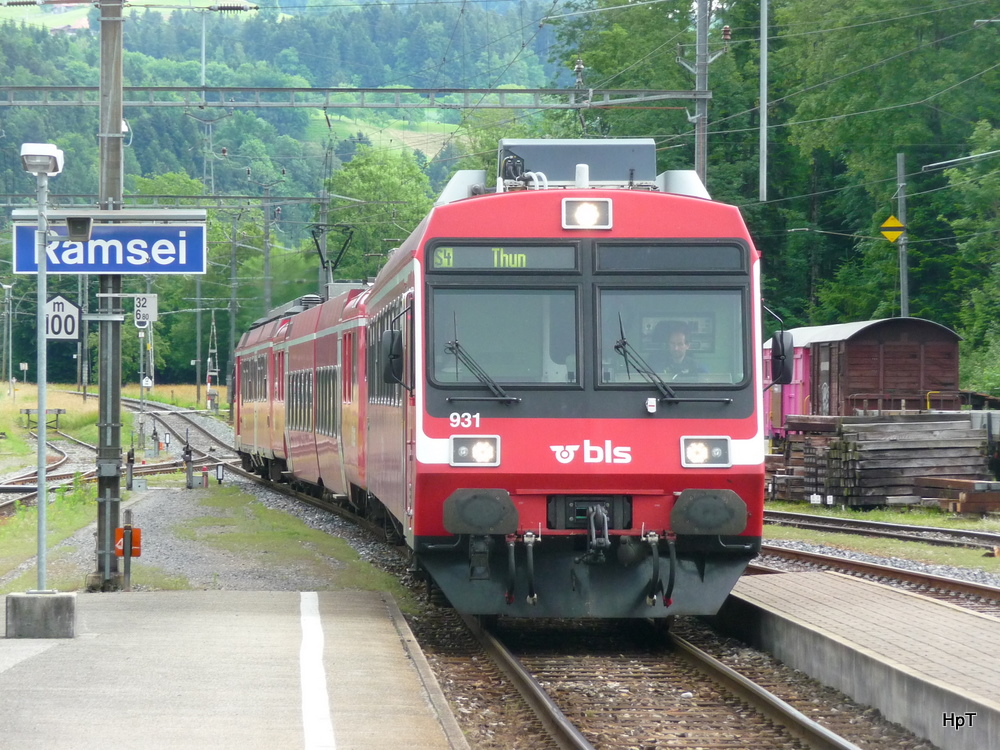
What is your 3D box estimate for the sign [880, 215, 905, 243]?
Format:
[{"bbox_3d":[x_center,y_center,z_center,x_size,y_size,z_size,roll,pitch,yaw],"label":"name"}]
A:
[{"bbox_3d":[10.208,-3.797,142.000,0.690,0.720,0.030,0,0,0],"label":"sign"}]

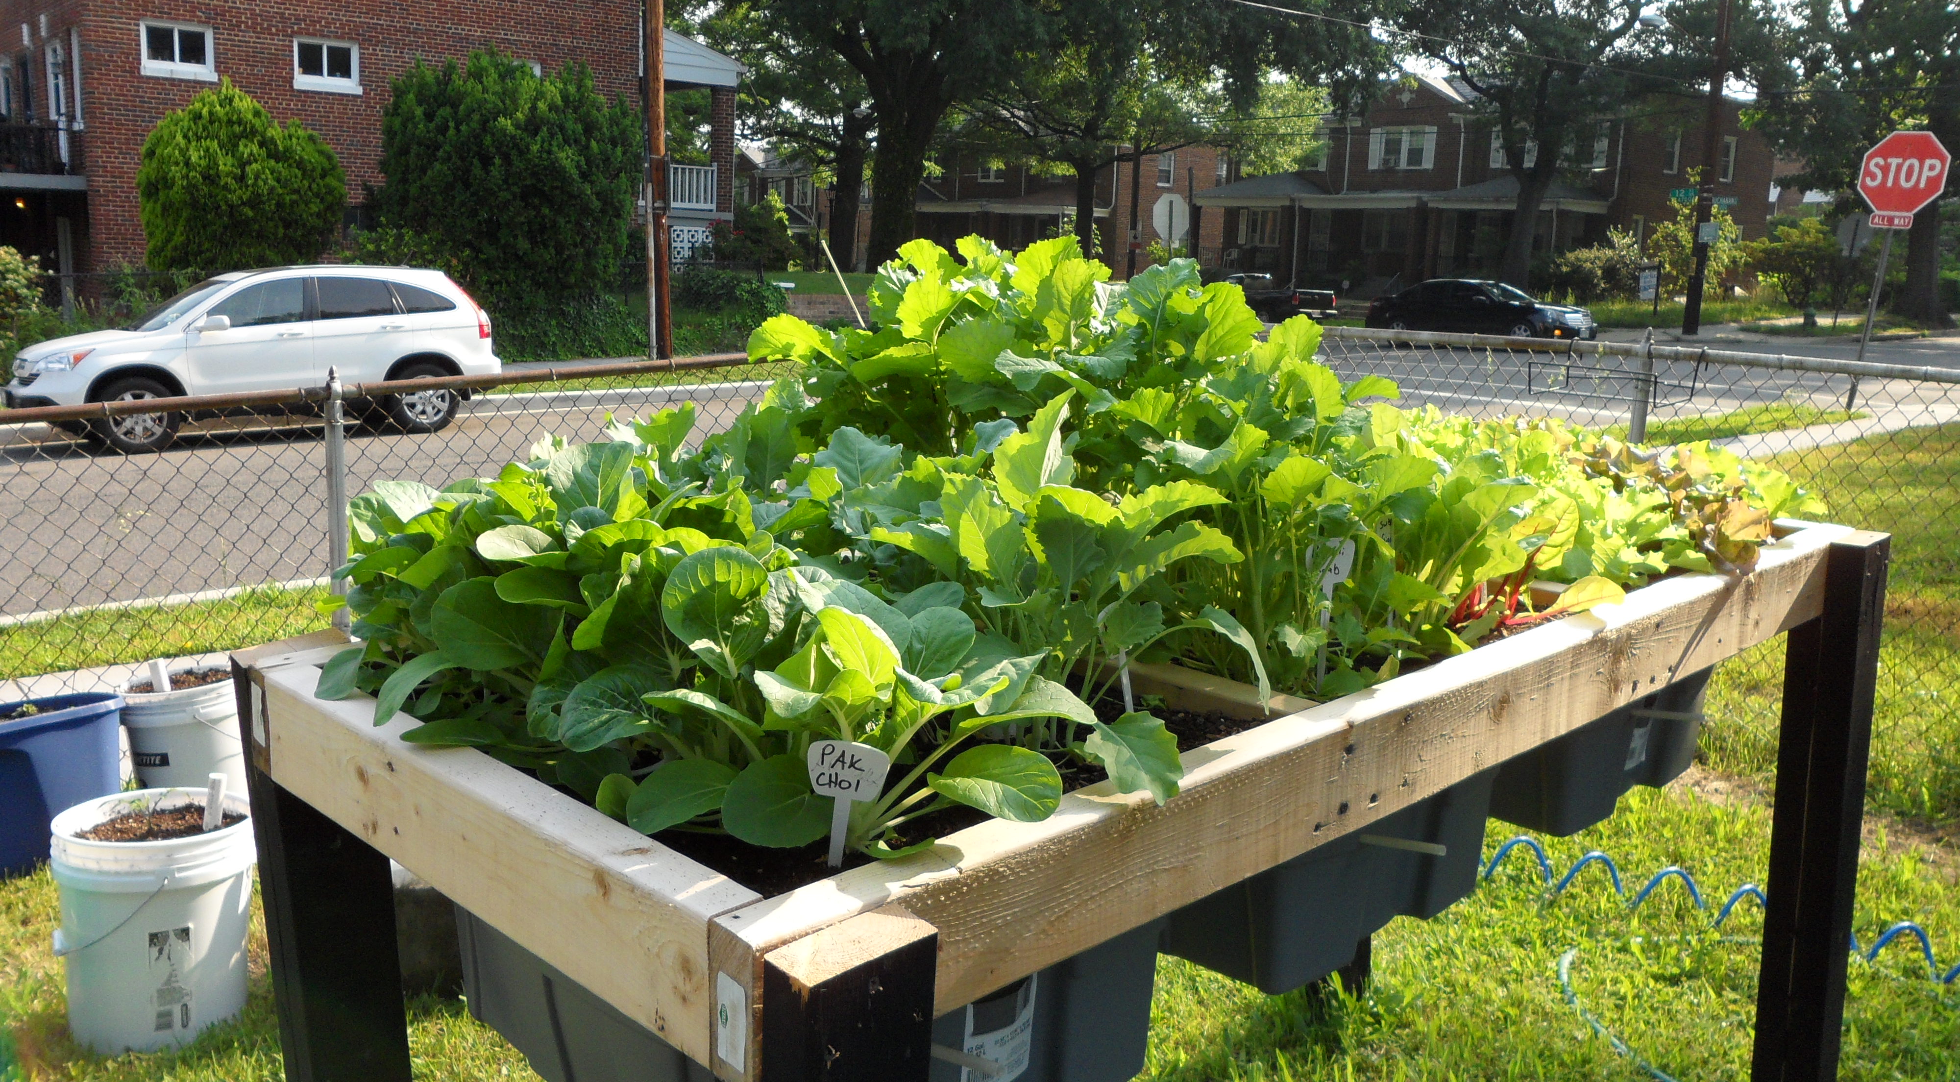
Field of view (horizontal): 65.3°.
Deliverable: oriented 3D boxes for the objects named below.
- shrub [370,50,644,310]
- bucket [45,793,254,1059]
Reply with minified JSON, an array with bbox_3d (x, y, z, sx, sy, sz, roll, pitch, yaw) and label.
[{"bbox_3d":[-7.446,-5.695,24.057,4.000,4.000,3.600,-5,13,-38],"label":"shrub"},{"bbox_3d":[-1.402,0.645,2.612,0.305,0.368,0.305,-4,11,-38],"label":"bucket"}]

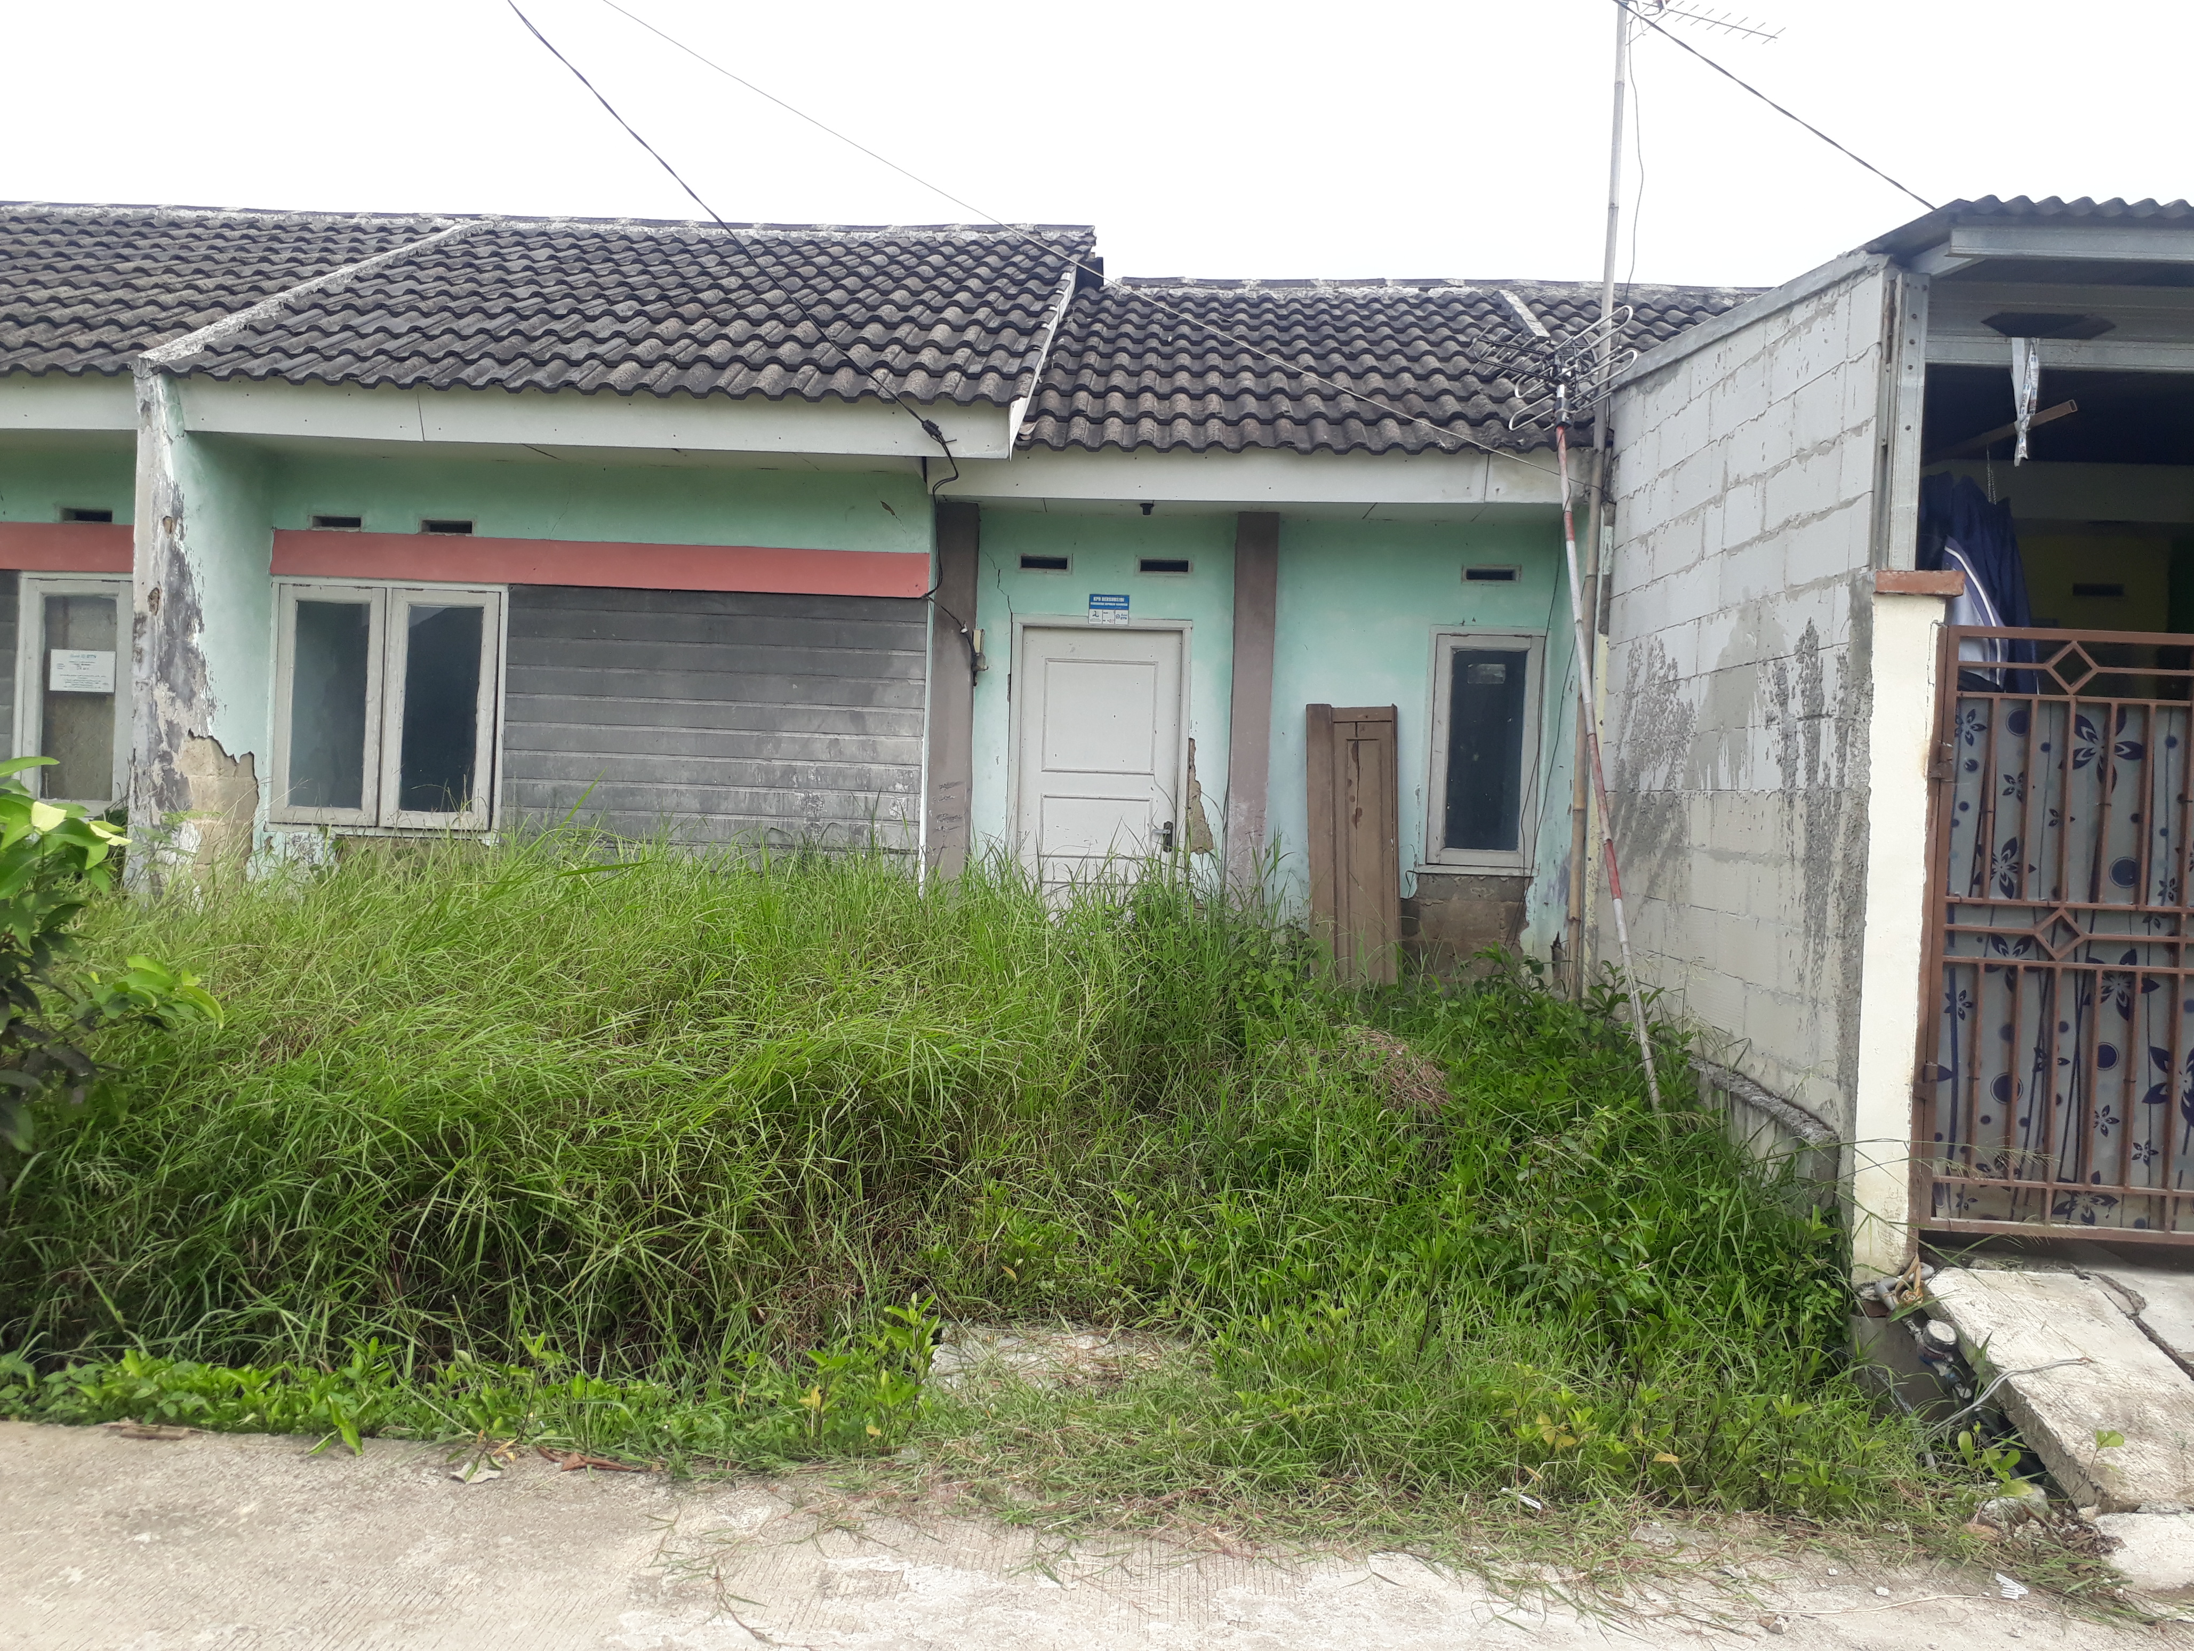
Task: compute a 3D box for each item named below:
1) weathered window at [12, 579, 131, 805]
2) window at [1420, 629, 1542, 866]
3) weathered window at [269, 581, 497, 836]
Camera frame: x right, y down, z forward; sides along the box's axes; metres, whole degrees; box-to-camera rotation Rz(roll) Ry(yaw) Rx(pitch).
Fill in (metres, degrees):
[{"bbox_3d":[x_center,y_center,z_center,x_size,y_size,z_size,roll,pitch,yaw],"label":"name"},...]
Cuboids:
[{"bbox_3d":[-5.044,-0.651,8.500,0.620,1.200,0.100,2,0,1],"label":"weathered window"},{"bbox_3d":[1.972,-0.381,8.750,0.590,1.230,0.100,2,0,1],"label":"window"},{"bbox_3d":[-3.471,-0.576,8.400,1.150,1.230,0.100,2,0,1],"label":"weathered window"}]

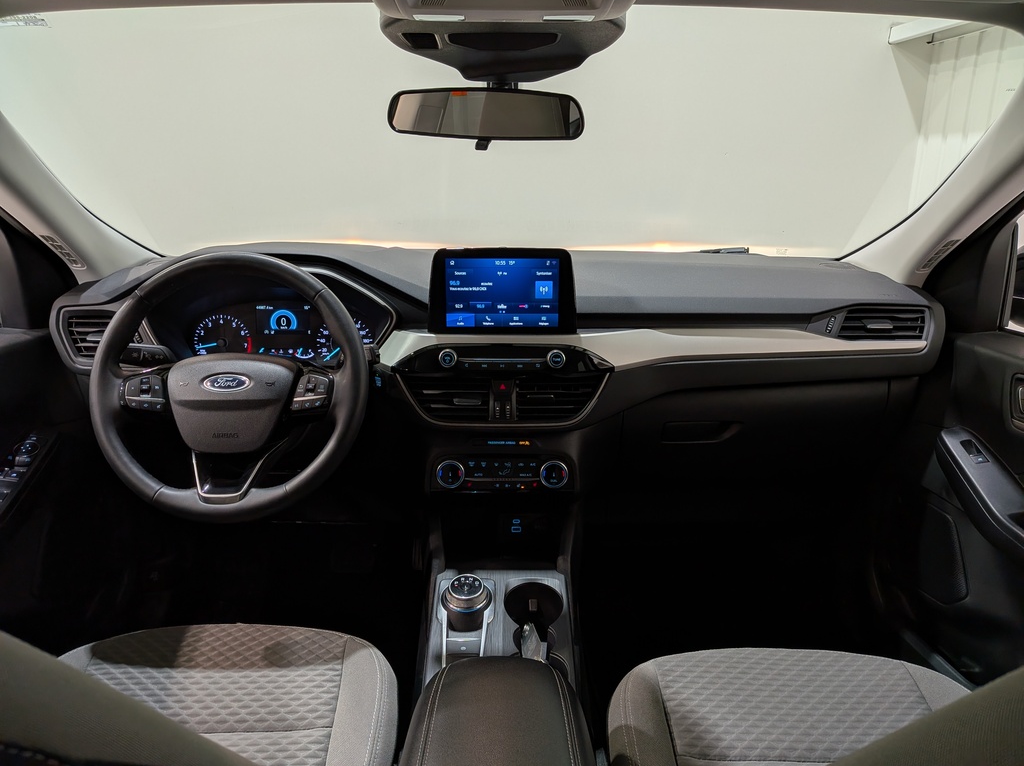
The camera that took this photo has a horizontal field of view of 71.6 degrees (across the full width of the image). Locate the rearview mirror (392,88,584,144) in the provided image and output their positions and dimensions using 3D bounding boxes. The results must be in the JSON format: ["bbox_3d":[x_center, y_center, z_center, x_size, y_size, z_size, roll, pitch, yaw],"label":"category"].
[{"bbox_3d":[-0.032,-0.339,0.899,0.250,0.064,0.045,8,21,15],"label":"rearview mirror"}]

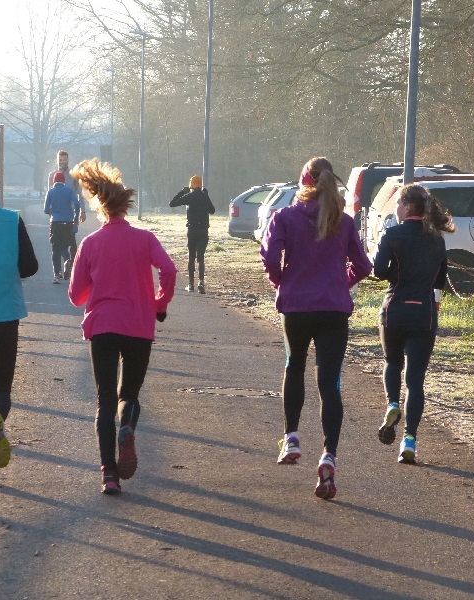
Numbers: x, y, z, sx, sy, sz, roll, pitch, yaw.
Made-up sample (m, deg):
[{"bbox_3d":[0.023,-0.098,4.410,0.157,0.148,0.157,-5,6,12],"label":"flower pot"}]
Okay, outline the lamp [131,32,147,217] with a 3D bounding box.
[{"bbox_3d":[-3.641,-6.412,105.536,0.560,6.970,0.250,1,2,-5],"label":"lamp"}]

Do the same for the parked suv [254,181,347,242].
[{"bbox_3d":[2.808,-1.876,66.424,4.400,1.460,1.770,1,2,-10],"label":"parked suv"}]

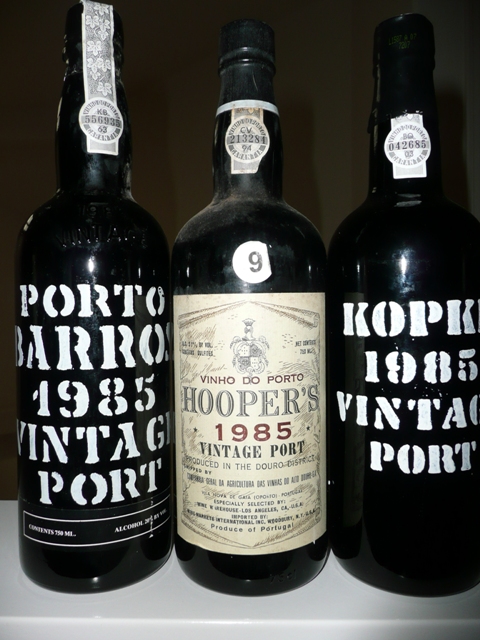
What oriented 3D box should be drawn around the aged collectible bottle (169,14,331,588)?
[{"bbox_3d":[0.005,-0.013,0.270,0.080,0.275,0.080,-1,0,1],"label":"aged collectible bottle"}]

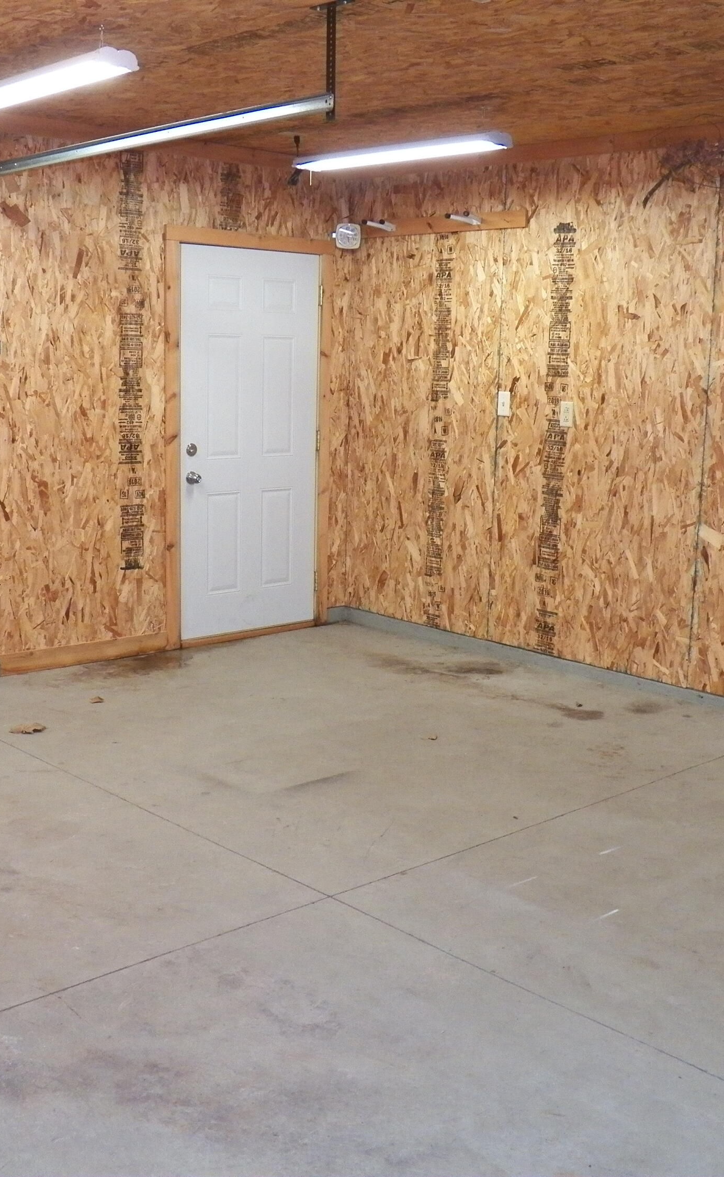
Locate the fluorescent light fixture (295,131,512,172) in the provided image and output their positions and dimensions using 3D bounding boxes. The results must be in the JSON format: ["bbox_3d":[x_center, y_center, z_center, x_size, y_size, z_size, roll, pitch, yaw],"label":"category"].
[{"bbox_3d":[0.153,-1.994,5.781,0.188,0.066,1.211,-9,14,-44],"label":"fluorescent light fixture"}]

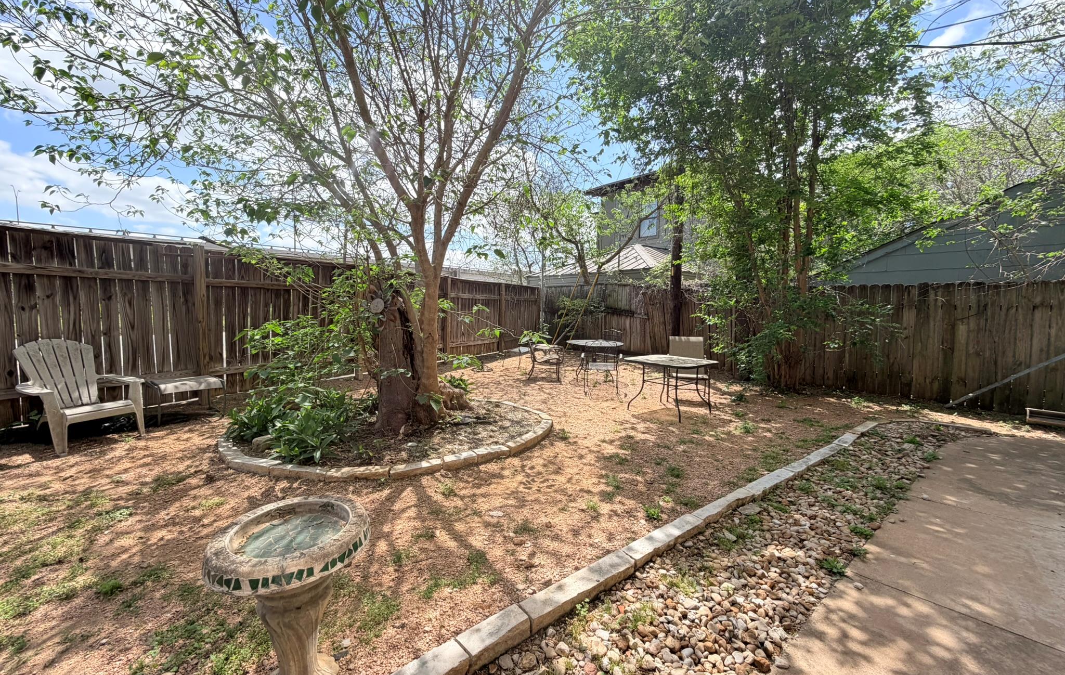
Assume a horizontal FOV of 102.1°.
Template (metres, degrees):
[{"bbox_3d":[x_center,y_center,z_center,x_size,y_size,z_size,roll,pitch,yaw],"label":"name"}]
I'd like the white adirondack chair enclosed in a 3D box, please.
[{"bbox_3d":[-4.222,0.486,3.969,0.820,0.930,0.720,1,4,17],"label":"white adirondack chair"}]

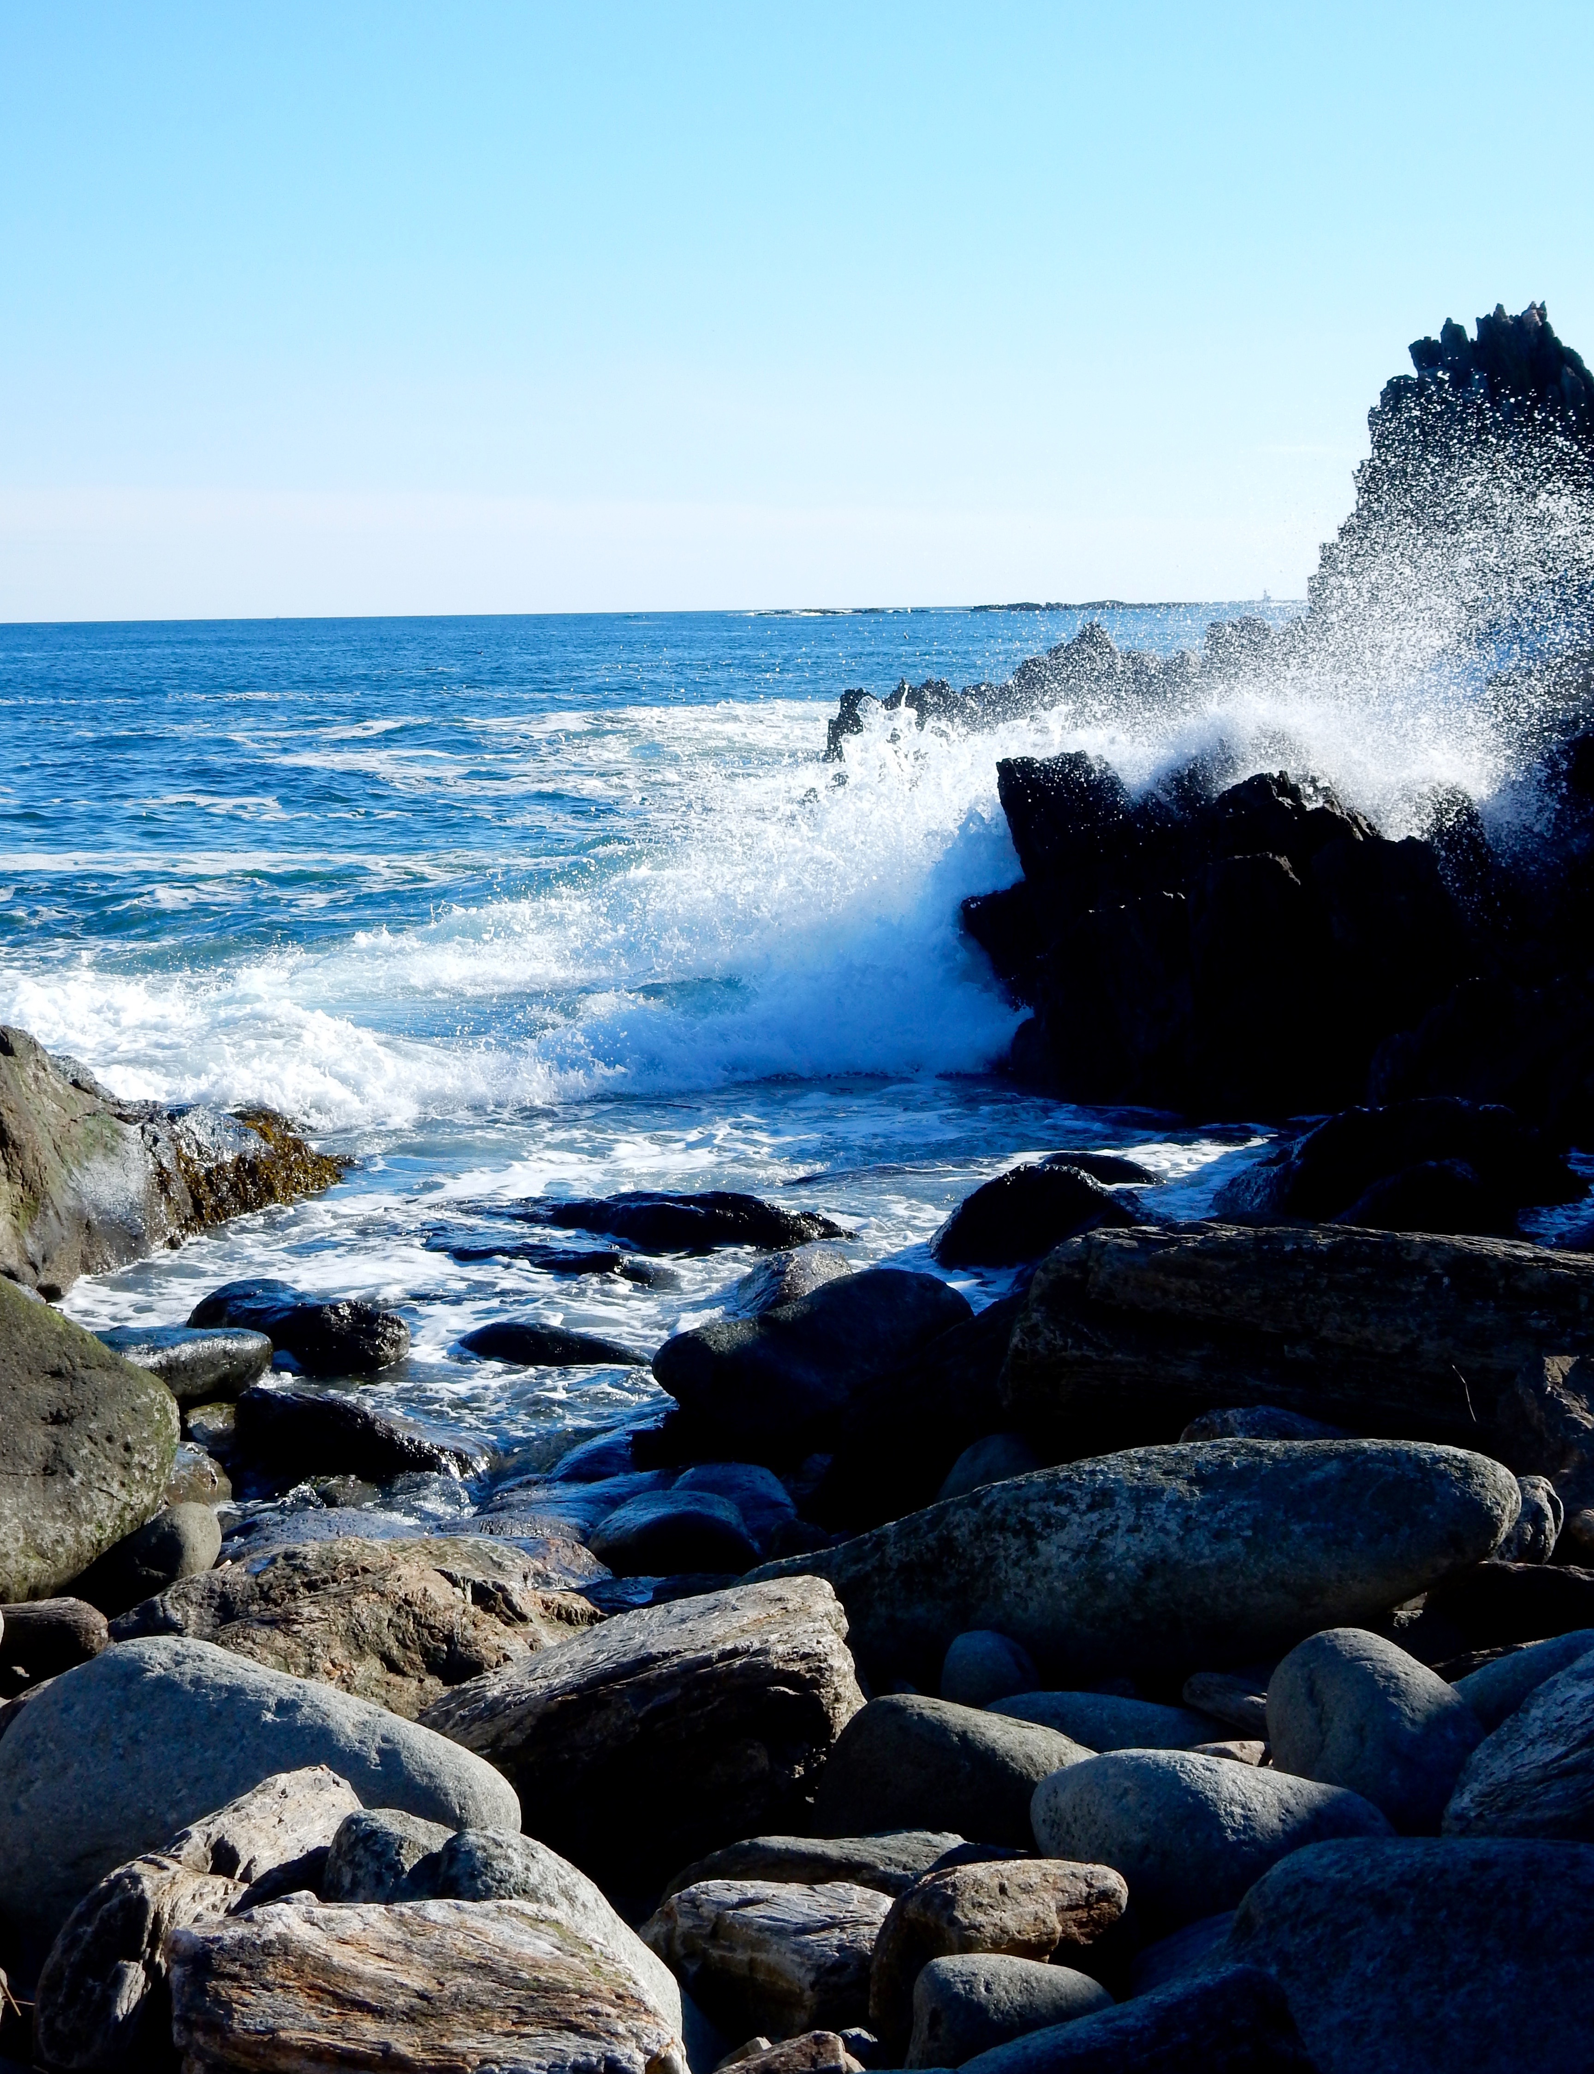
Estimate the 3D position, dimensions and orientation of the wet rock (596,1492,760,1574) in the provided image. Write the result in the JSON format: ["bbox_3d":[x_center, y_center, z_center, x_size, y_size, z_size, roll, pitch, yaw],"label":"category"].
[{"bbox_3d":[-0.309,1.286,11.200,0.430,0.240,0.360,-1,6,0],"label":"wet rock"}]

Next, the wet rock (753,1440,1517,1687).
[{"bbox_3d":[0.795,1.234,10.200,1.770,0.530,0.750,-1,6,0],"label":"wet rock"}]

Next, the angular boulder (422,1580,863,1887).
[{"bbox_3d":[-0.285,1.291,8.100,0.810,0.470,0.580,-1,6,0],"label":"angular boulder"}]

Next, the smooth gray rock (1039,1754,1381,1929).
[{"bbox_3d":[0.713,1.387,7.500,0.620,0.300,0.420,-1,6,0],"label":"smooth gray rock"}]

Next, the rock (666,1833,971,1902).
[{"bbox_3d":[0.043,1.428,7.300,0.520,0.200,0.320,-1,6,0],"label":"rock"}]

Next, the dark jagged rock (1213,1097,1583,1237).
[{"bbox_3d":[2.499,0.555,18.100,1.520,0.620,1.200,-1,6,0],"label":"dark jagged rock"}]

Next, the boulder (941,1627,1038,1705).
[{"bbox_3d":[0.396,1.311,9.000,0.210,0.200,0.210,-1,6,0],"label":"boulder"}]

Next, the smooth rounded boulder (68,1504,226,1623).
[{"bbox_3d":[-1.610,1.302,10.800,0.380,0.280,0.360,-1,6,0],"label":"smooth rounded boulder"}]

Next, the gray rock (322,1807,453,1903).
[{"bbox_3d":[-0.621,1.272,6.700,0.220,0.190,0.210,-1,6,0],"label":"gray rock"}]

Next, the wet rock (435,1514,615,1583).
[{"bbox_3d":[-0.702,1.309,11.000,0.470,0.230,0.420,-1,6,0],"label":"wet rock"}]

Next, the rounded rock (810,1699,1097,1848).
[{"bbox_3d":[0.275,1.327,7.800,0.500,0.310,0.400,-1,6,0],"label":"rounded rock"}]

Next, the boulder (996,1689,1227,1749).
[{"bbox_3d":[0.625,1.400,8.700,0.480,0.200,0.340,-1,6,0],"label":"boulder"}]

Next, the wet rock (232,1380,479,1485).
[{"bbox_3d":[-1.391,1.245,13.700,0.790,0.310,0.500,-1,6,0],"label":"wet rock"}]

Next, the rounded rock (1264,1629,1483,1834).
[{"bbox_3d":[1.062,1.281,8.000,0.400,0.400,0.400,-1,6,0],"label":"rounded rock"}]

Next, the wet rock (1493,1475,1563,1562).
[{"bbox_3d":[1.758,1.173,10.600,0.240,0.230,0.250,-1,6,0],"label":"wet rock"}]

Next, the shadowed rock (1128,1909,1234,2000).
[{"bbox_3d":[0.593,1.425,6.700,0.250,0.180,0.250,-1,6,0],"label":"shadowed rock"}]

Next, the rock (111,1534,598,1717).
[{"bbox_3d":[-0.964,1.294,9.500,1.060,0.380,0.700,-1,6,0],"label":"rock"}]

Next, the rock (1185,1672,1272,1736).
[{"bbox_3d":[0.927,1.414,9.200,0.230,0.130,0.180,-1,6,0],"label":"rock"}]

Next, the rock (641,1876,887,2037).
[{"bbox_3d":[-0.048,1.431,6.750,0.380,0.230,0.280,-1,6,0],"label":"rock"}]

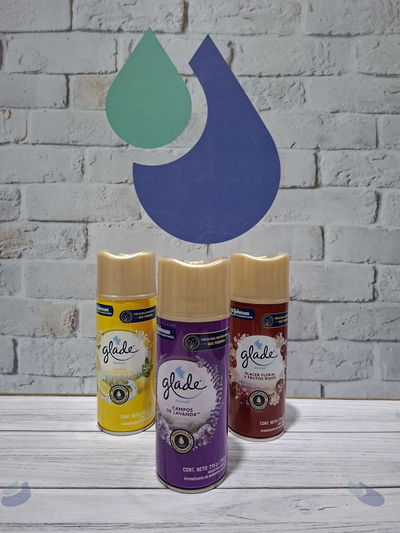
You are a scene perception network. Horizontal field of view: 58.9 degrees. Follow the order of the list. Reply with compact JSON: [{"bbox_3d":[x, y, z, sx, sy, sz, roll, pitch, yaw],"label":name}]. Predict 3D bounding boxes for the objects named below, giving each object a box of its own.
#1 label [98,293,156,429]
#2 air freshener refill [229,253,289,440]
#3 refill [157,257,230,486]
[{"bbox_3d":[-0.075,0.094,0.368,0.059,0.131,0.059,1,6,3],"label":"label"},{"bbox_3d":[0.059,0.076,0.359,0.059,0.179,0.059,2,6,10],"label":"air freshener refill"},{"bbox_3d":[-0.005,0.082,0.290,0.059,0.179,0.059,1,6,0],"label":"refill"}]

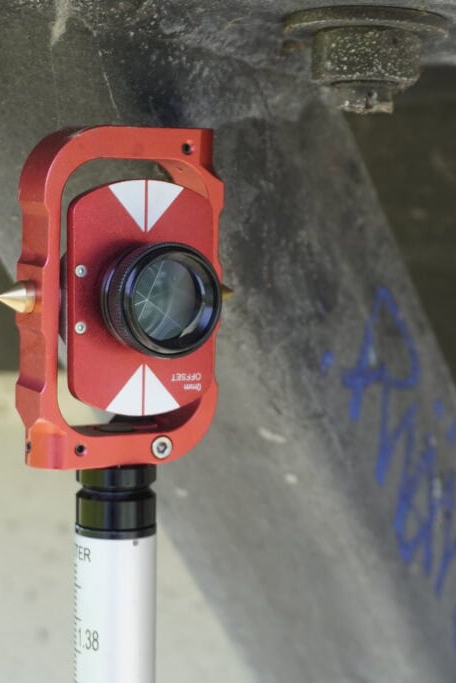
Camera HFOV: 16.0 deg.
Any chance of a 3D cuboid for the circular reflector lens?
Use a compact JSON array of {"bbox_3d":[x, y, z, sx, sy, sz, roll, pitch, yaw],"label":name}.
[{"bbox_3d":[-0.020,-0.012,0.462,0.033,0.033,0.017,-1,5,-26],"label":"circular reflector lens"}]

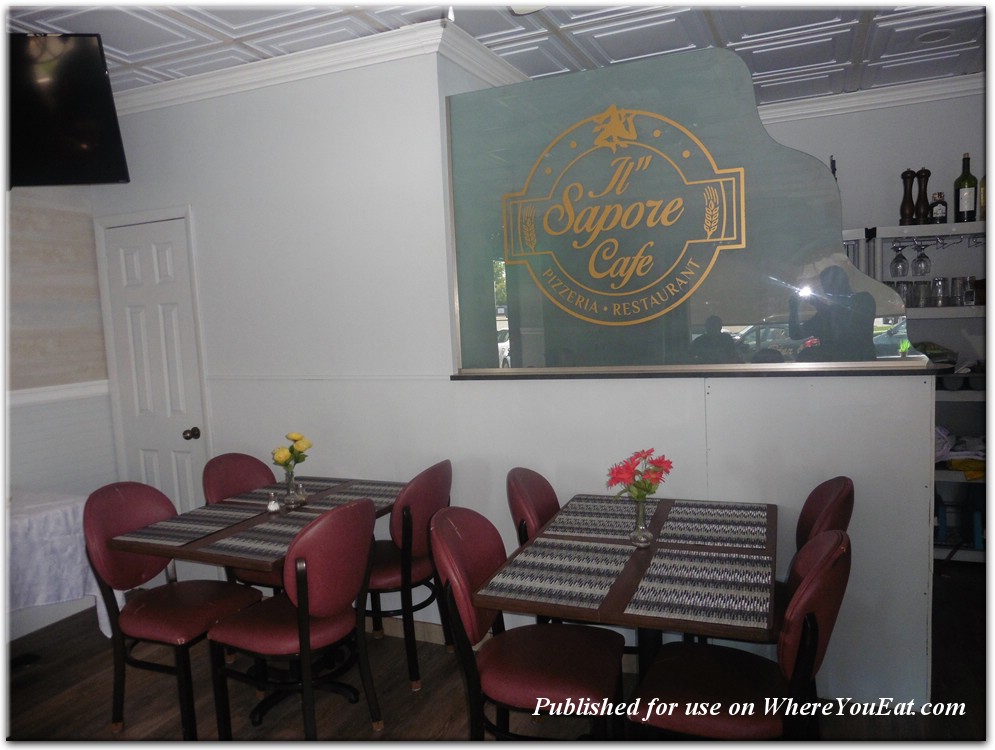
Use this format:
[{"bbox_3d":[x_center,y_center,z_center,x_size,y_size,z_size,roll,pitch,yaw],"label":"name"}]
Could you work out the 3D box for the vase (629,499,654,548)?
[{"bbox_3d":[0.449,0.456,2.162,0.074,0.150,0.074,0,6,23],"label":"vase"}]

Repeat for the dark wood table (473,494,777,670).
[{"bbox_3d":[0.492,0.904,2.210,0.745,0.755,1.031,0,6,21],"label":"dark wood table"}]

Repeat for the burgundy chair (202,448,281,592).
[{"bbox_3d":[-0.975,0.813,3.102,0.571,0.896,0.430,0,6,23],"label":"burgundy chair"}]

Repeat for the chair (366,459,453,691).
[{"bbox_3d":[-0.467,0.803,2.969,0.571,0.896,0.430,0,6,25],"label":"chair"}]

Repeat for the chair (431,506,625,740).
[{"bbox_3d":[0.115,0.860,2.113,0.571,0.896,0.430,-1,6,15],"label":"chair"}]

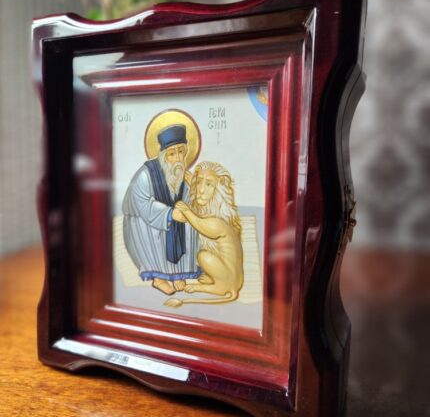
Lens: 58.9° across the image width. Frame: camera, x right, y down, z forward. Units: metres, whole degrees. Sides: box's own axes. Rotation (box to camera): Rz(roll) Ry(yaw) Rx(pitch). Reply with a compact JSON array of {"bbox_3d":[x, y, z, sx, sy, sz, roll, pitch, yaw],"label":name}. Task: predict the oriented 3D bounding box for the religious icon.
[{"bbox_3d":[-0.026,-0.001,0.335,0.145,0.196,0.018,3,6,21],"label":"religious icon"}]

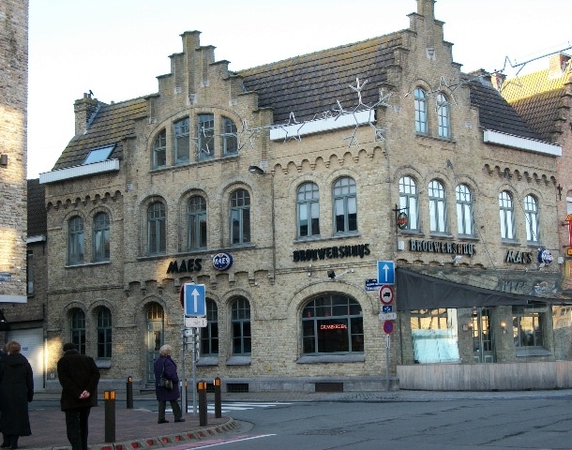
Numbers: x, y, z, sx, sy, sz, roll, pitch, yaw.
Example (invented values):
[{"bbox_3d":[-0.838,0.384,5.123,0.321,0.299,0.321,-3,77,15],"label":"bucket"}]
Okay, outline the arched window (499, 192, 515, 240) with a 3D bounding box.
[{"bbox_3d":[7.694,-0.305,30.178,0.877,1.783,0.200,5,-11,-37],"label":"arched window"}]

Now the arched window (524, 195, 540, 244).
[{"bbox_3d":[9.087,-0.241,31.875,1.001,1.870,0.200,5,-11,-38],"label":"arched window"}]

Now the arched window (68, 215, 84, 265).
[{"bbox_3d":[-8.465,0.624,35.032,0.920,1.990,0.200,-7,-11,32],"label":"arched window"}]

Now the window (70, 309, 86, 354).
[{"bbox_3d":[-8.227,4.336,34.415,0.840,2.060,0.200,-7,-11,32],"label":"window"}]

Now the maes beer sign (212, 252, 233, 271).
[{"bbox_3d":[-2.188,1.303,30.439,0.709,0.709,0.200,-7,-10,32],"label":"maes beer sign"}]

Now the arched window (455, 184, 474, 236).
[{"bbox_3d":[6.103,-0.514,29.571,0.984,1.881,0.200,5,-11,-38],"label":"arched window"}]

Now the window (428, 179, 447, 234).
[{"bbox_3d":[4.920,-0.585,28.073,0.881,1.778,0.200,5,-11,-37],"label":"window"}]

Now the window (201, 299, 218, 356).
[{"bbox_3d":[-2.722,3.635,30.727,0.823,2.053,0.200,-7,-10,32],"label":"window"}]

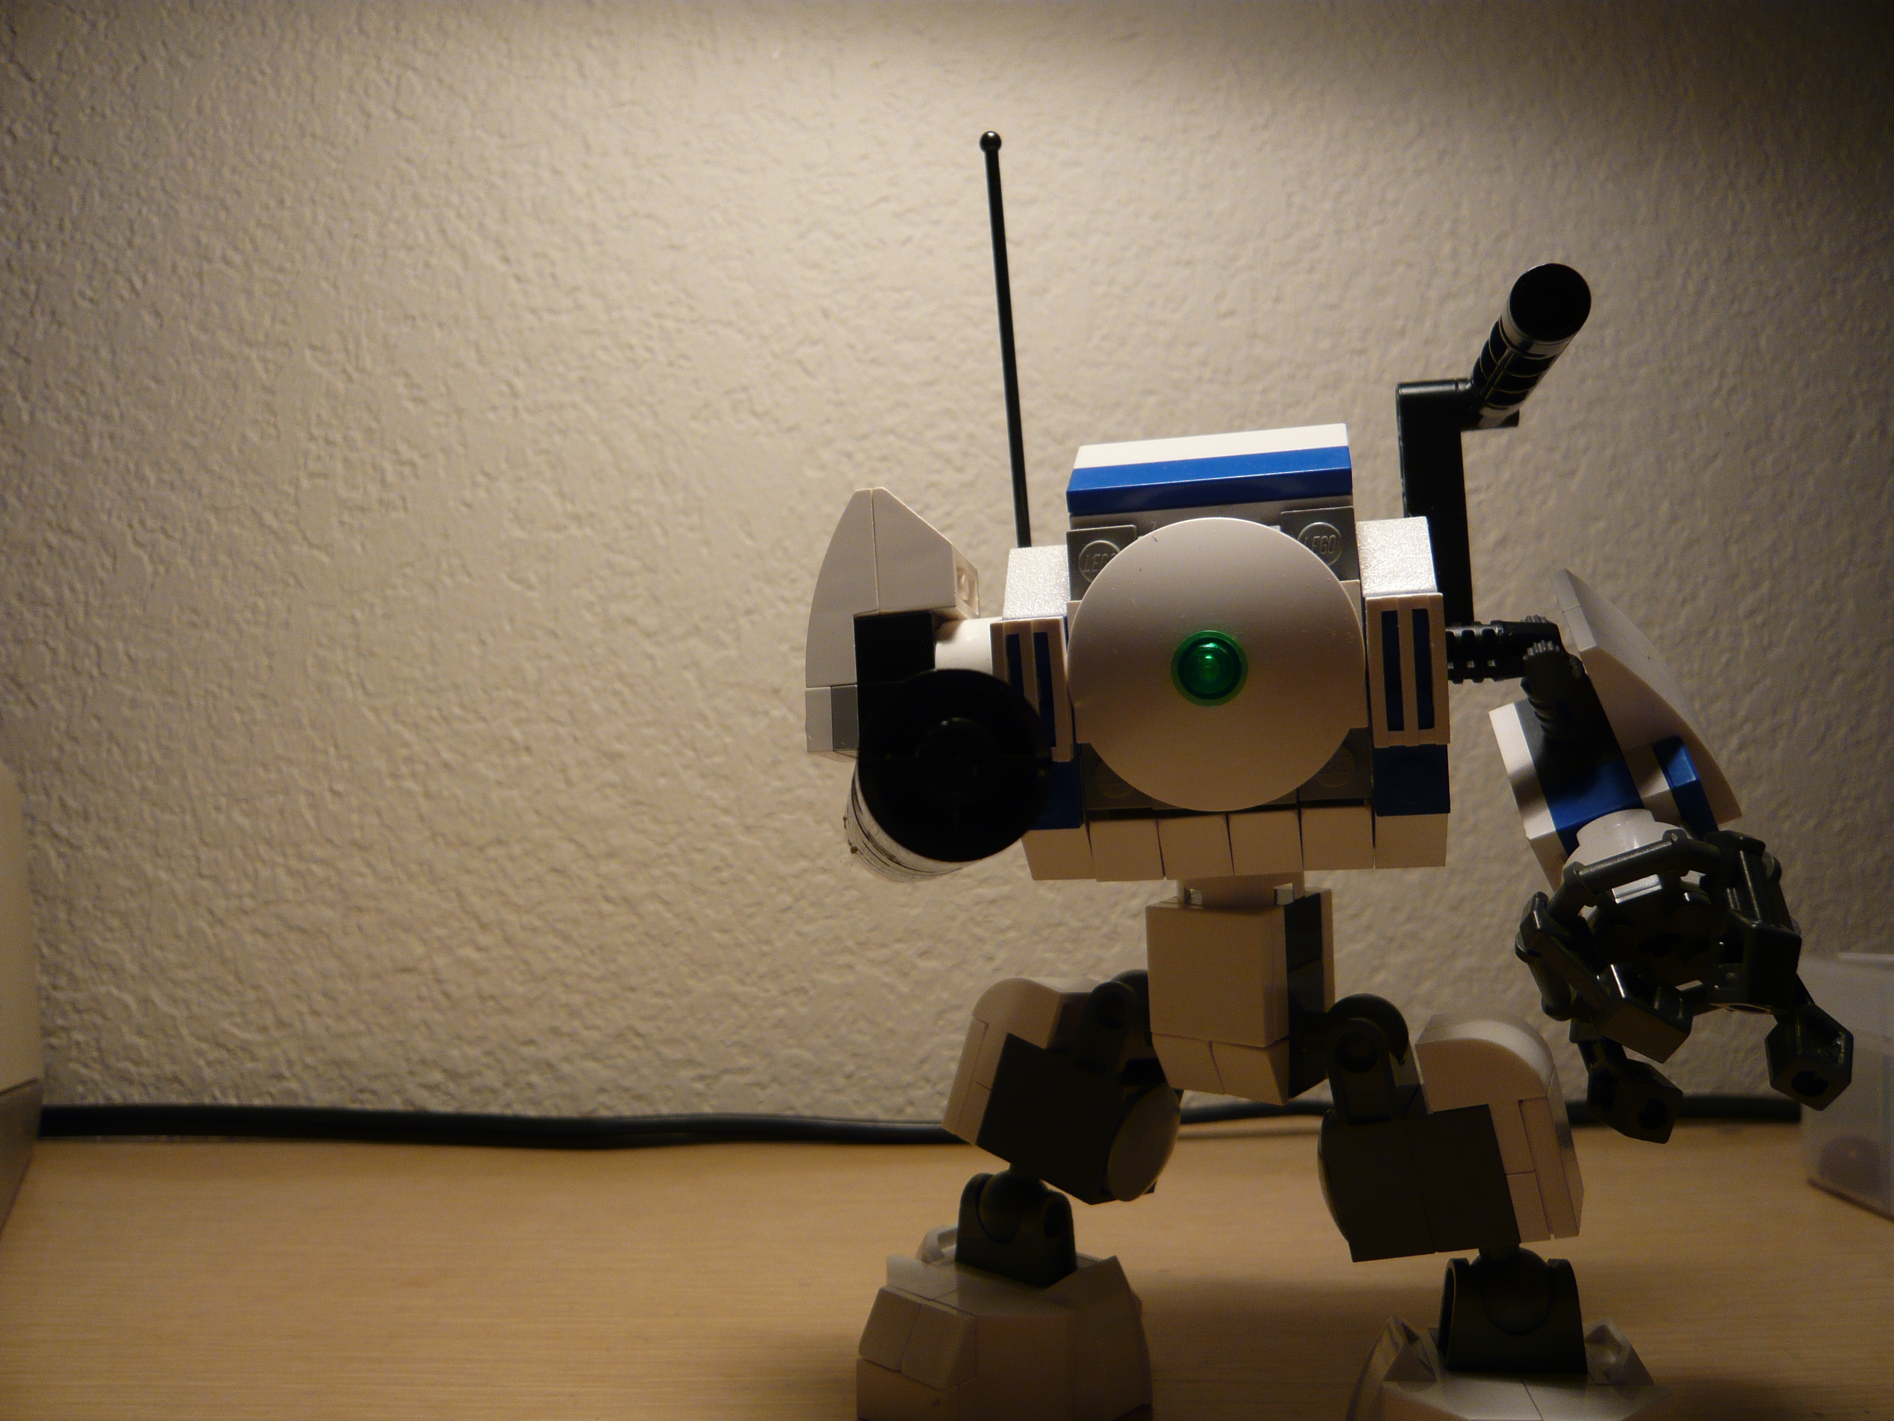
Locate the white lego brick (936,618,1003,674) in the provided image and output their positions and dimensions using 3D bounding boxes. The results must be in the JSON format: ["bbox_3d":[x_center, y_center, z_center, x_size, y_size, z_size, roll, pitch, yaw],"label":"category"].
[{"bbox_3d":[0.004,-0.003,0.187,0.010,0.016,0.016,-3,6,13],"label":"white lego brick"}]

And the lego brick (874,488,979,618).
[{"bbox_3d":[-0.002,-0.019,0.194,0.010,0.016,0.015,-5,-8,11],"label":"lego brick"}]

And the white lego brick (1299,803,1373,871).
[{"bbox_3d":[0.045,0.015,0.176,0.008,0.008,0.006,-3,6,13],"label":"white lego brick"}]

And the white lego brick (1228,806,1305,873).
[{"bbox_3d":[0.037,0.015,0.177,0.008,0.008,0.007,-3,3,13],"label":"white lego brick"}]

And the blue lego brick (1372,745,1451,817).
[{"bbox_3d":[0.052,0.008,0.172,0.008,0.008,0.006,-3,3,13],"label":"blue lego brick"}]

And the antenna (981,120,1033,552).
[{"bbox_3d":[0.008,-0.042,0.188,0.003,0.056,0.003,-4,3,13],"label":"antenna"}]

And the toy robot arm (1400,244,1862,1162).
[{"bbox_3d":[0.071,-0.001,0.170,0.040,0.088,0.058,0,1,13],"label":"toy robot arm"}]

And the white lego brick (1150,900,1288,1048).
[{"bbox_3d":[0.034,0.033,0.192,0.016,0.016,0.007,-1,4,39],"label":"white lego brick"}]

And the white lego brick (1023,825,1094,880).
[{"bbox_3d":[0.013,0.017,0.183,0.008,0.008,0.006,-3,6,13],"label":"white lego brick"}]

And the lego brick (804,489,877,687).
[{"bbox_3d":[-0.012,-0.014,0.192,0.010,0.024,0.009,-5,-8,11],"label":"lego brick"}]

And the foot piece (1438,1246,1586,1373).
[{"bbox_3d":[0.069,0.073,0.189,0.016,0.014,0.009,0,0,9],"label":"foot piece"}]

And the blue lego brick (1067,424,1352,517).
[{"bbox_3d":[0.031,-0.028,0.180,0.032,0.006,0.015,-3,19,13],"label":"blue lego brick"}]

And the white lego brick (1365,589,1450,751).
[{"bbox_3d":[0.049,-0.004,0.162,0.008,0.016,0.003,-3,6,13],"label":"white lego brick"}]

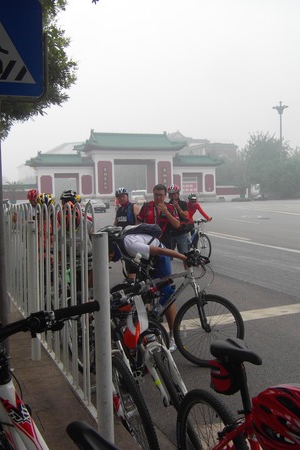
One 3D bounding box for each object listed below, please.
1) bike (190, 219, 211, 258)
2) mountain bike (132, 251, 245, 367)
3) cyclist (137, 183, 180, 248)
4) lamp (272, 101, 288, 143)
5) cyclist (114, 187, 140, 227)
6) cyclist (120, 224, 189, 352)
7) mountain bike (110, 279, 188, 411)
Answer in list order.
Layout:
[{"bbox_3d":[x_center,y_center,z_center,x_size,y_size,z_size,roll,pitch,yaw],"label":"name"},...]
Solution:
[{"bbox_3d":[1.200,0.320,13.100,0.600,1.050,1.700,-3,3,-30],"label":"bike"},{"bbox_3d":[0.170,0.759,4.770,1.680,1.060,0.600,1,4,40],"label":"mountain bike"},{"bbox_3d":[0.105,0.368,6.000,0.560,1.730,0.420,-1,3,7],"label":"cyclist"},{"bbox_3d":[25.546,-13.830,95.000,3.000,20.100,3.000,-1,3,0],"label":"lamp"},{"bbox_3d":[-0.399,0.228,8.600,0.540,1.760,0.400,0,3,21],"label":"cyclist"},{"bbox_3d":[0.000,0.637,4.880,0.820,1.300,0.600,-2,3,-14],"label":"cyclist"},{"bbox_3d":[-0.055,0.849,3.340,0.620,1.050,1.680,-13,6,-15],"label":"mountain bike"}]

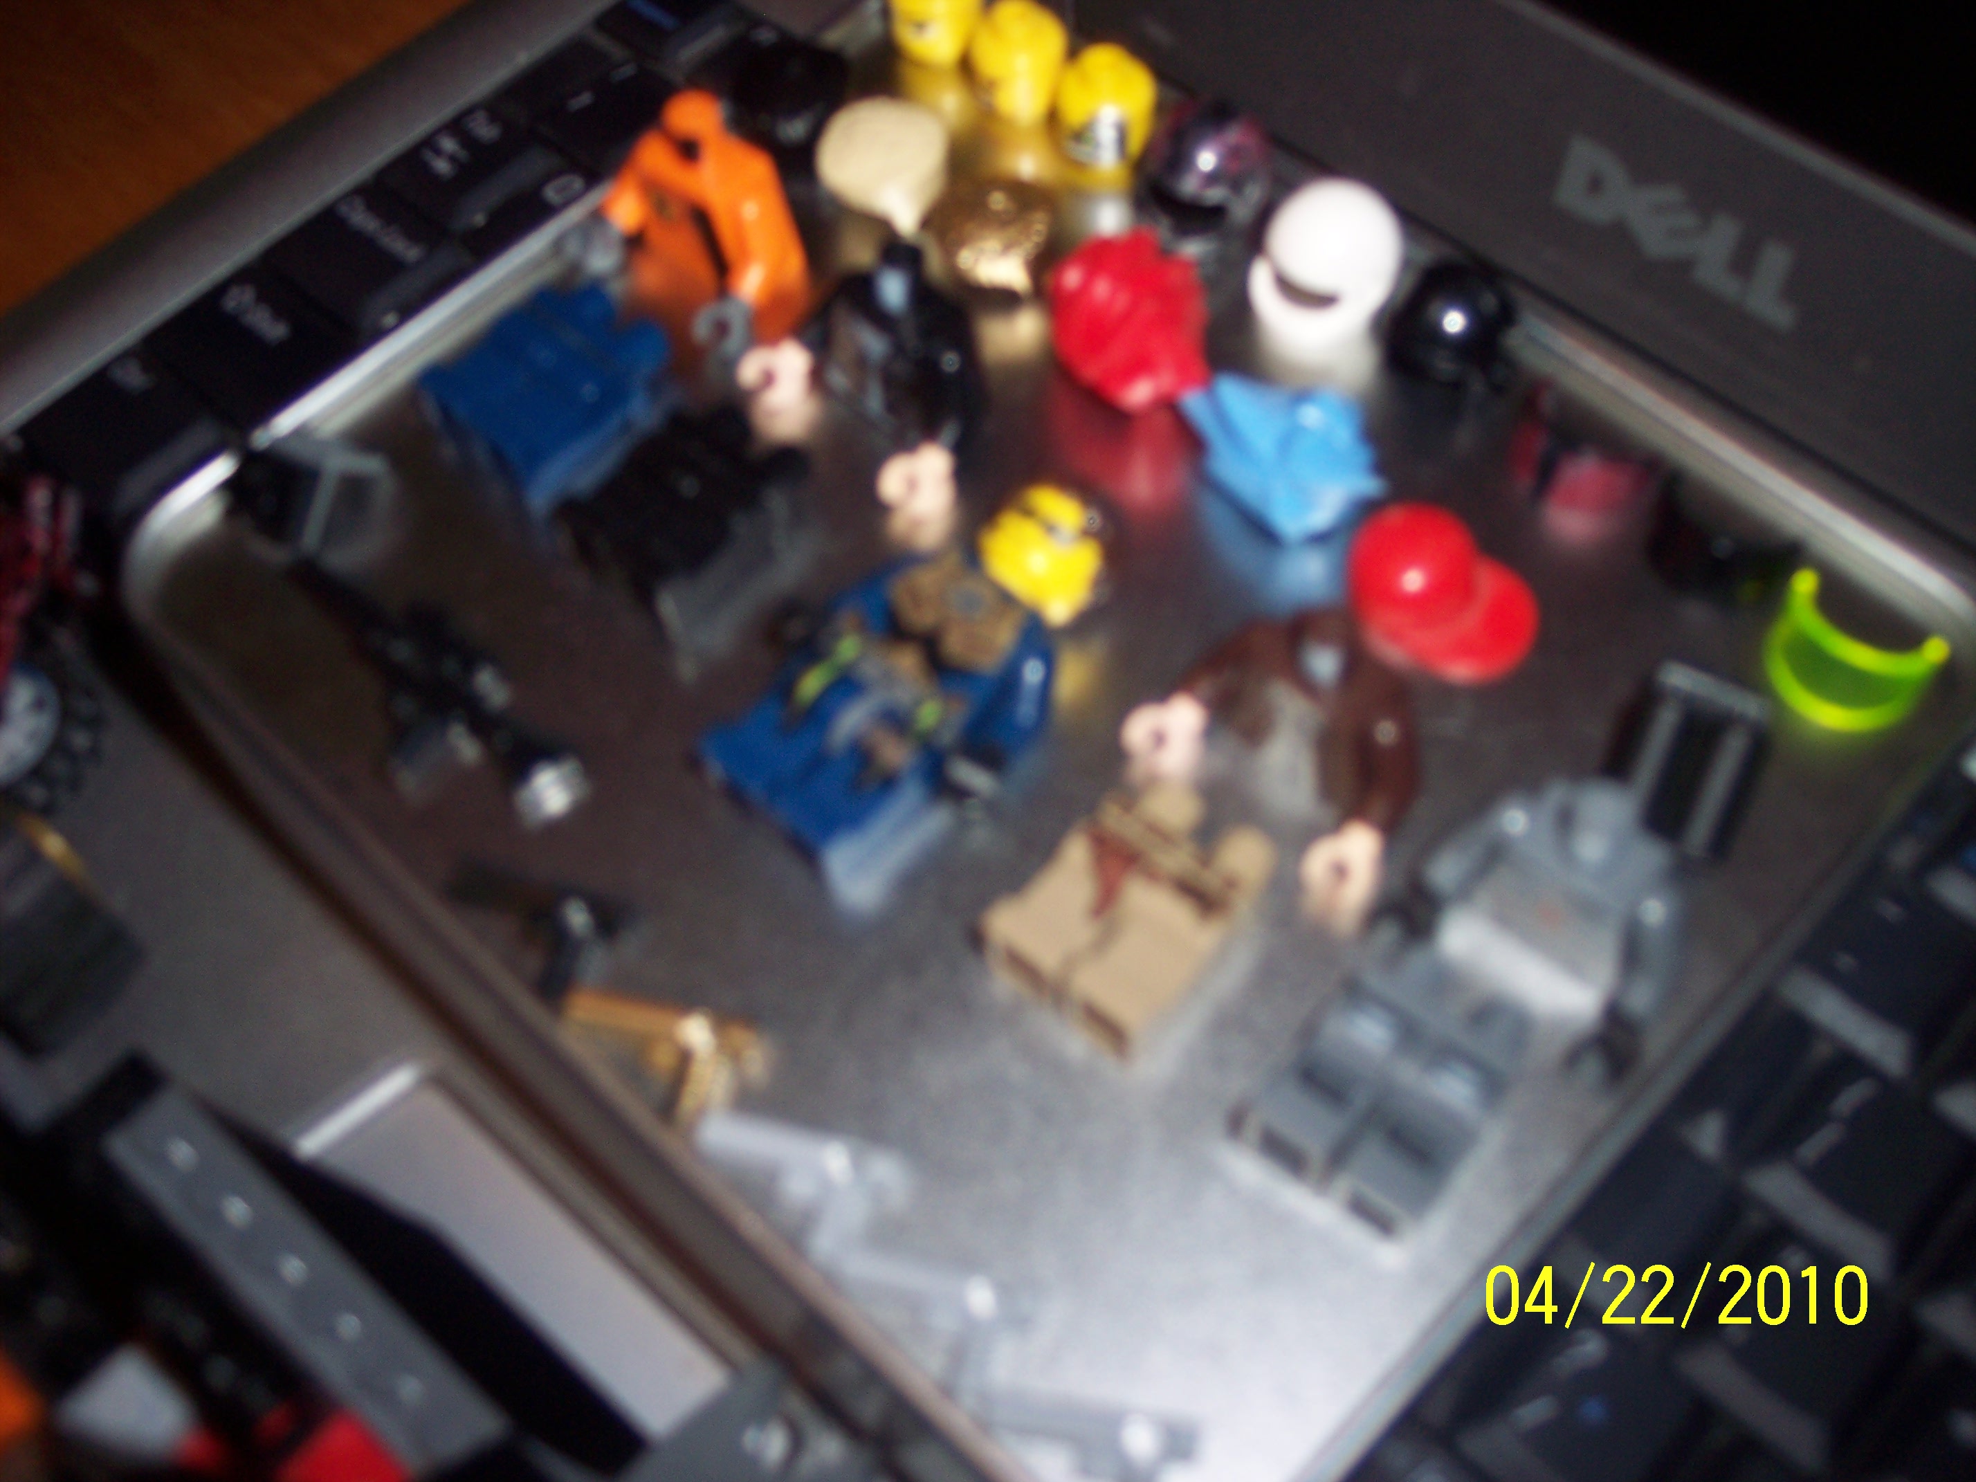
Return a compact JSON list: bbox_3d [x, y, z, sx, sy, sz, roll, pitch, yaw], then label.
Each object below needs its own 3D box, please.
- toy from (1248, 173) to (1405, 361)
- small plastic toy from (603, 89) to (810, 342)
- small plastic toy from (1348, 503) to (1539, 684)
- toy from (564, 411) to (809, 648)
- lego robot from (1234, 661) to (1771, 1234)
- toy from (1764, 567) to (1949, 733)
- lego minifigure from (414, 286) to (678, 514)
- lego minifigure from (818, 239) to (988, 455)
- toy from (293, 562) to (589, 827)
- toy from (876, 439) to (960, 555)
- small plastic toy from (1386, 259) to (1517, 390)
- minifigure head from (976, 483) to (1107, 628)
[{"bbox_3d":[0.033,-0.047,0.222,0.014,0.013,0.014,23,62,15],"label":"toy"},{"bbox_3d":[-0.033,-0.058,0.238,0.023,0.017,0.016,26,63,18],"label":"small plastic toy"},{"bbox_3d":[0.043,-0.014,0.212,0.018,0.009,0.012,34,67,19],"label":"small plastic toy"},{"bbox_3d":[-0.030,-0.022,0.220,0.016,0.008,0.019,39,69,21],"label":"toy"},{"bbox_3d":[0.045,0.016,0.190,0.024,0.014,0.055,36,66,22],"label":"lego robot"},{"bbox_3d":[0.079,-0.007,0.206,0.015,0.008,0.010,29,64,19],"label":"toy"},{"bbox_3d":[-0.044,-0.037,0.230,0.016,0.009,0.021,37,67,22],"label":"lego minifigure"},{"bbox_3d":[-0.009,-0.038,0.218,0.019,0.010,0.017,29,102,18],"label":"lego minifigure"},{"bbox_3d":[-0.054,-0.005,0.213,0.041,0.005,0.011,38,69,21],"label":"toy"},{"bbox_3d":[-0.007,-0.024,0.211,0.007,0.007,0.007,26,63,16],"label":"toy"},{"bbox_3d":[0.047,-0.042,0.226,0.013,0.011,0.013,-1,61,2],"label":"small plastic toy"},{"bbox_3d":[0.005,-0.018,0.215,0.010,0.010,0.011,35,102,21],"label":"minifigure head"}]

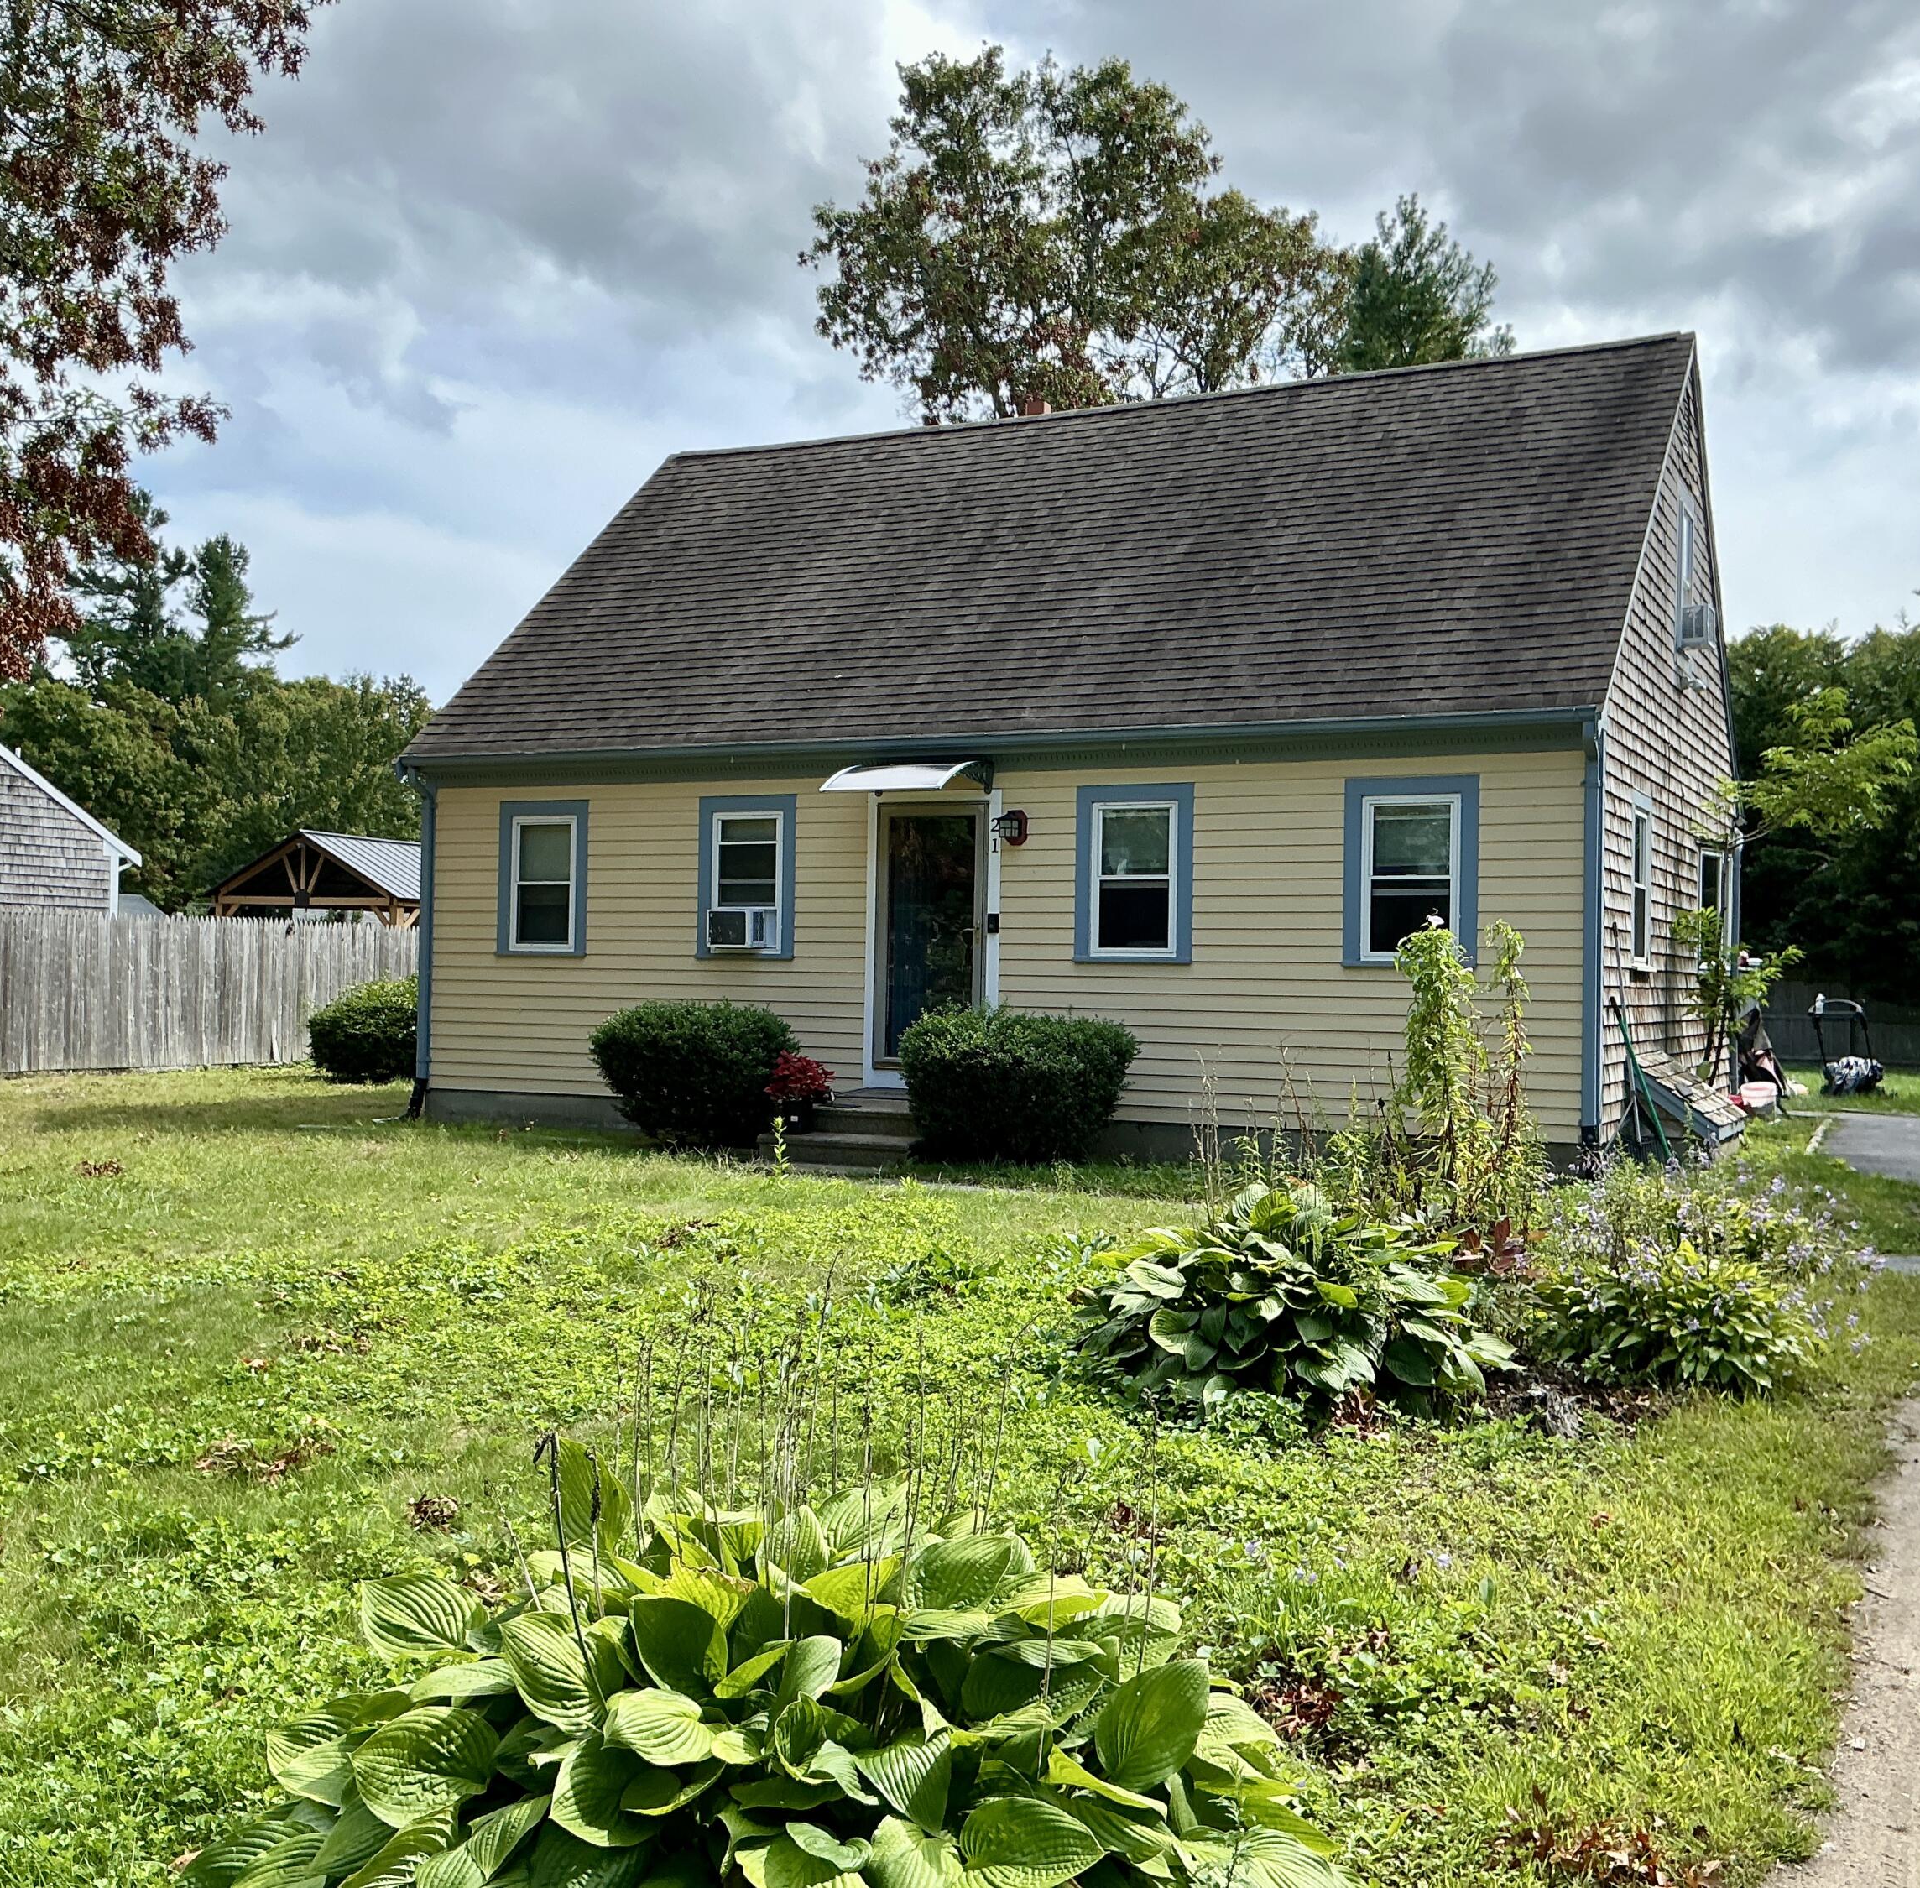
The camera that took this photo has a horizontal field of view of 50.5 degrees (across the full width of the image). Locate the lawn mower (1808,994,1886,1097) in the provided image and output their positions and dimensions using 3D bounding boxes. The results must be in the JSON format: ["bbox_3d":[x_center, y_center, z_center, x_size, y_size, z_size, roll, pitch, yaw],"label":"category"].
[{"bbox_3d":[9.398,1.140,21.600,0.580,1.020,1.400,1,-1,6],"label":"lawn mower"}]

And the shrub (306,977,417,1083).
[{"bbox_3d":[-6.257,0.944,22.300,1.750,1.170,1.600,1,-1,-15],"label":"shrub"}]

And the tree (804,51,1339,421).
[{"bbox_3d":[1.749,-6.056,31.500,8.500,15.500,8.200,1,-1,0],"label":"tree"}]

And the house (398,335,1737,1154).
[{"bbox_3d":[1.547,-1.736,18.719,9.960,6.770,8.350,1,-1,27],"label":"house"}]

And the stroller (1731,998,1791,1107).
[{"bbox_3d":[8.106,1.142,20.800,0.900,1.060,0.600,0,-1,35],"label":"stroller"}]

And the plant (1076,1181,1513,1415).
[{"bbox_3d":[1.188,1.153,7.300,1.550,0.660,1.500,1,-1,9],"label":"plant"}]

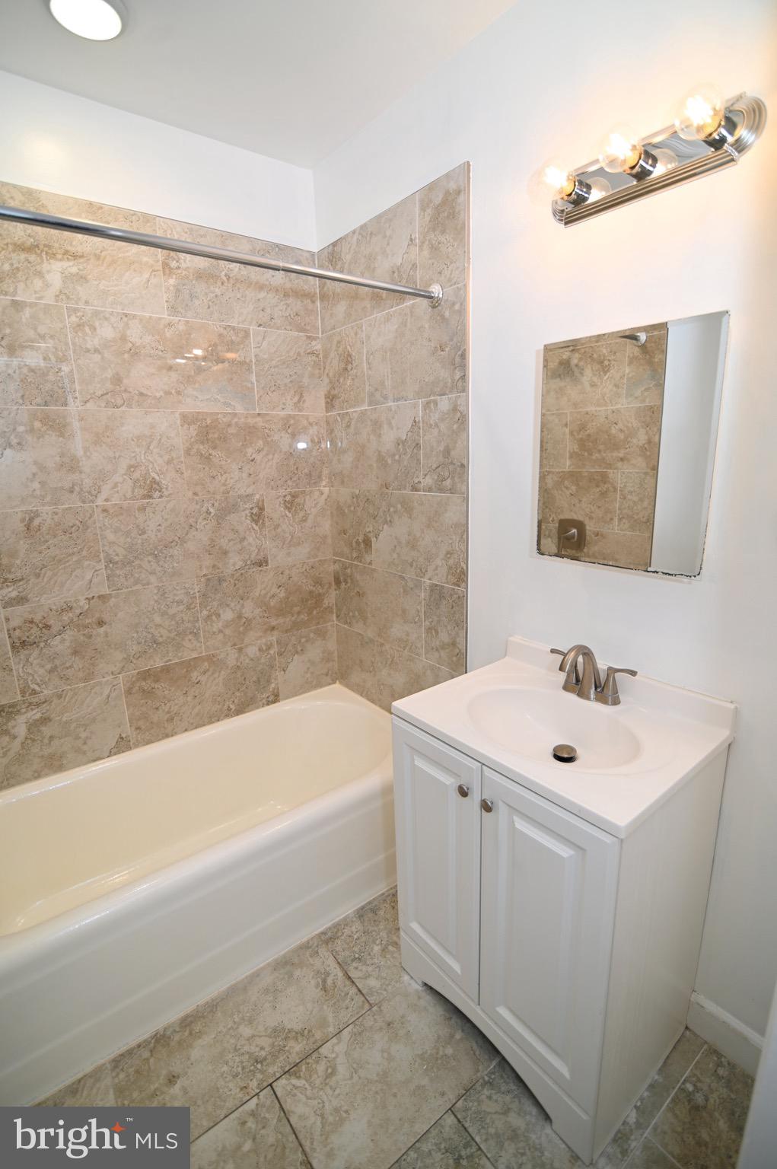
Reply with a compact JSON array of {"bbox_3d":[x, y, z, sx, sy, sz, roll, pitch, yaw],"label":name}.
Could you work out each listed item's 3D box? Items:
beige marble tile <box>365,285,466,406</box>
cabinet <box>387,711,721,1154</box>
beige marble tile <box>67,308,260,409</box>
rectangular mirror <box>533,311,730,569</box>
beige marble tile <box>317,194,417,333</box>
[{"bbox_3d":[0.077,-0.773,1.745,0.010,0.302,0.505,-12,18,-37],"label":"beige marble tile"},{"bbox_3d":[0.392,0.718,1.324,0.457,0.798,0.599,-12,17,-37],"label":"cabinet"},{"bbox_3d":[-0.759,-0.768,1.820,0.603,0.302,0.010,-12,17,-35],"label":"beige marble tile"},{"bbox_3d":[0.551,-0.315,1.245,0.018,0.540,0.426,-12,18,-37],"label":"rectangular mirror"},{"bbox_3d":[-0.089,-1.111,1.864,0.010,0.299,0.595,-12,18,-37],"label":"beige marble tile"}]

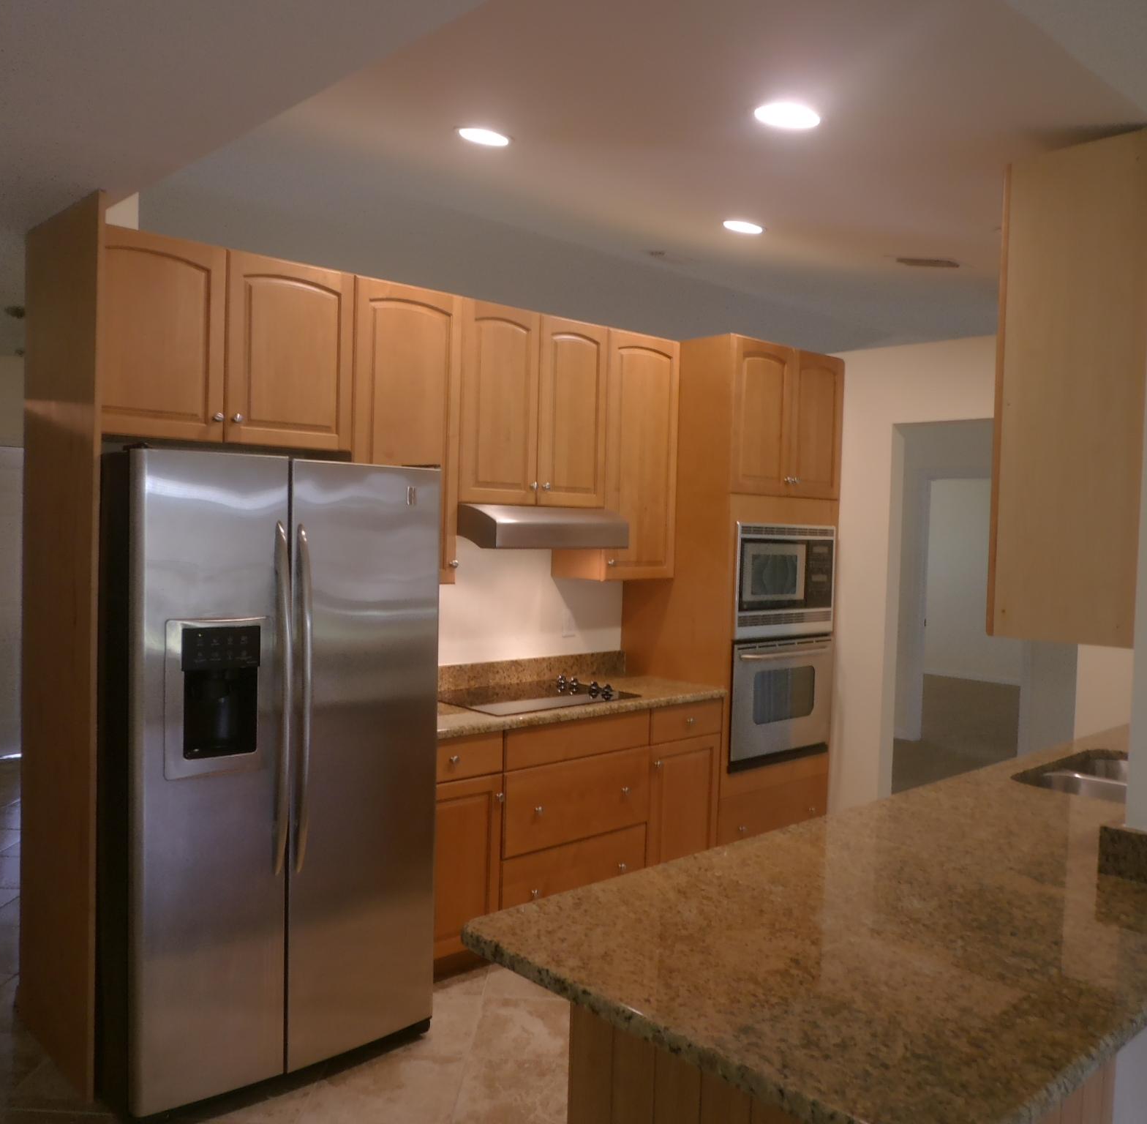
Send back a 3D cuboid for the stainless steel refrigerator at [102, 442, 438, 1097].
[{"bbox_3d":[-1.026,0.586,3.190,0.912,1.775,0.890,-1,3,-43],"label":"stainless steel refrigerator"}]

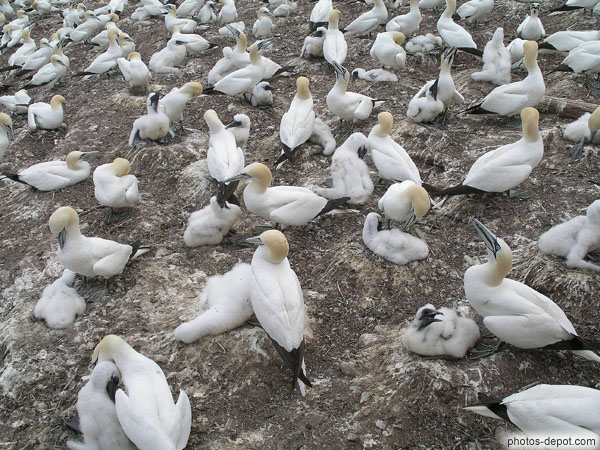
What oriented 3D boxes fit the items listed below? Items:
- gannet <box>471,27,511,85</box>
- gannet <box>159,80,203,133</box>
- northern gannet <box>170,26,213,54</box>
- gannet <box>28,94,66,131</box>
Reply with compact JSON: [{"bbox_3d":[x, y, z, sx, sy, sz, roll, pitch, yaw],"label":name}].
[{"bbox_3d":[1.401,-1.249,4.726,0.290,0.440,0.300,-2,30,4],"label":"gannet"},{"bbox_3d":[-0.804,-0.795,4.228,0.520,0.360,0.220,23,37,34],"label":"gannet"},{"bbox_3d":[-0.914,-1.645,5.731,0.520,0.310,0.210,13,32,21],"label":"northern gannet"},{"bbox_3d":[-1.982,-0.887,4.950,0.460,0.290,0.250,18,31,36],"label":"gannet"}]

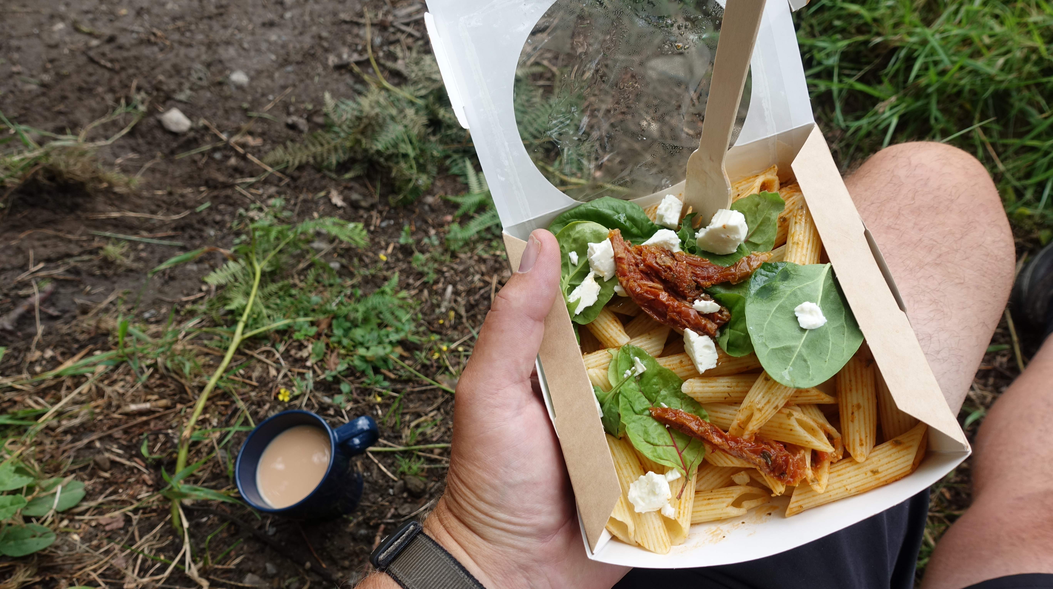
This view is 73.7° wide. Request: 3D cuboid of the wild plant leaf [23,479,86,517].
[{"bbox_3d":[-0.457,0.197,0.679,0.066,0.012,0.036,-19,57,1],"label":"wild plant leaf"}]

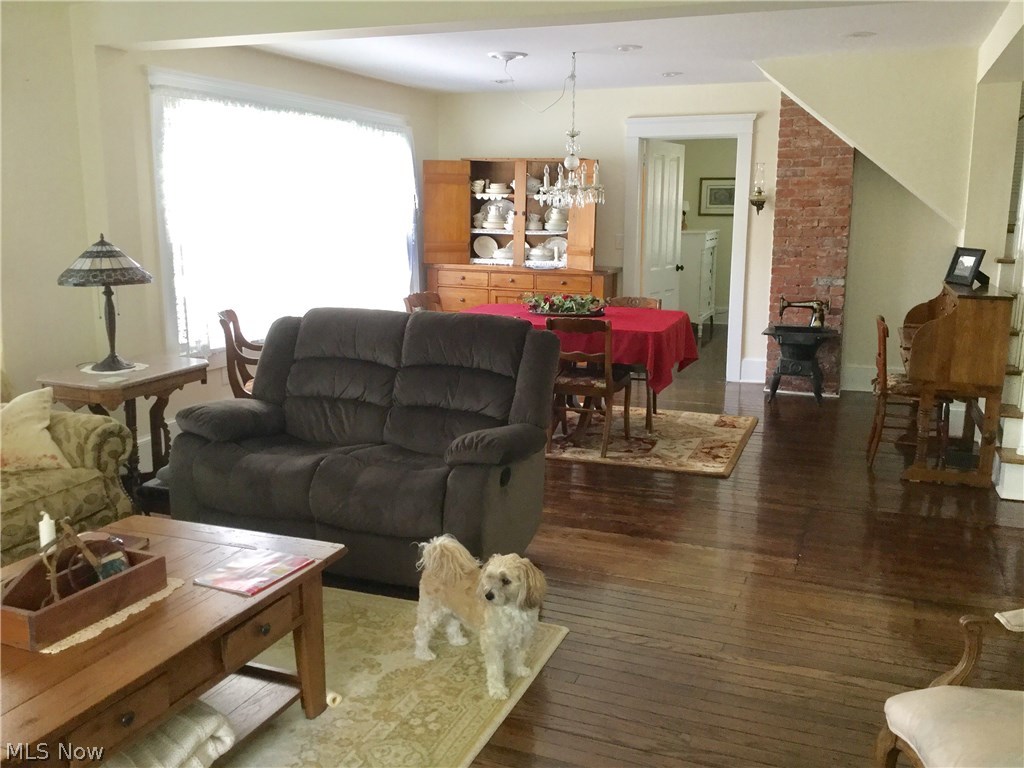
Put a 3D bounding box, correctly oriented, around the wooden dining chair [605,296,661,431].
[{"bbox_3d":[0.775,-0.172,6.367,0.480,0.825,0.540,5,12,21],"label":"wooden dining chair"}]

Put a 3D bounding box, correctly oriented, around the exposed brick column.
[{"bbox_3d":[2.426,-1.123,7.424,0.594,2.386,0.292,5,12,22],"label":"exposed brick column"}]

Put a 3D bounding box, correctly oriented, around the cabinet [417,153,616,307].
[{"bbox_3d":[0.086,-1.004,7.956,1.650,1.843,0.555,5,12,21],"label":"cabinet"}]

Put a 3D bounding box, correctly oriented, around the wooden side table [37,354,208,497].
[{"bbox_3d":[-1.772,0.289,4.323,0.472,0.720,0.765,4,12,18],"label":"wooden side table"}]

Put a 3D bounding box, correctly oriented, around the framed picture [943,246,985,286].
[{"bbox_3d":[2.750,-0.708,5.575,0.040,0.227,0.247,16,7,-15],"label":"framed picture"}]

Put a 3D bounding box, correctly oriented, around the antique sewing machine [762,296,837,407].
[{"bbox_3d":[2.197,-0.274,7.026,0.555,0.795,0.420,5,12,21],"label":"antique sewing machine"}]

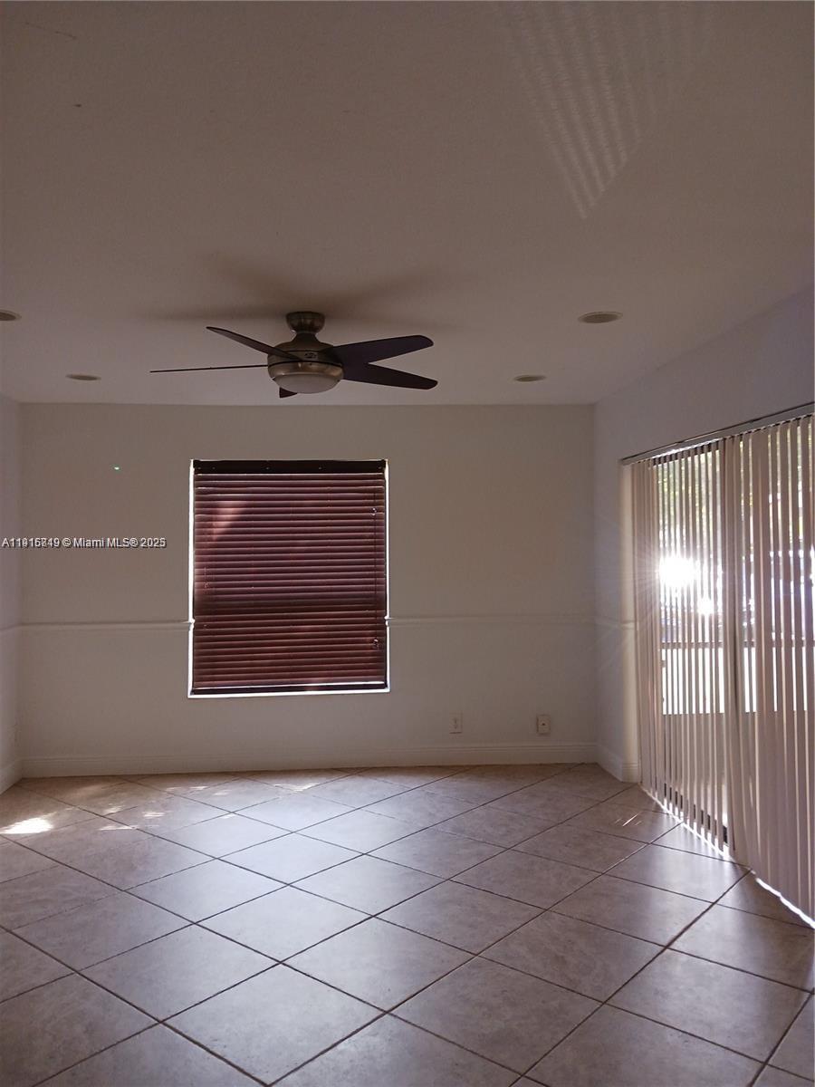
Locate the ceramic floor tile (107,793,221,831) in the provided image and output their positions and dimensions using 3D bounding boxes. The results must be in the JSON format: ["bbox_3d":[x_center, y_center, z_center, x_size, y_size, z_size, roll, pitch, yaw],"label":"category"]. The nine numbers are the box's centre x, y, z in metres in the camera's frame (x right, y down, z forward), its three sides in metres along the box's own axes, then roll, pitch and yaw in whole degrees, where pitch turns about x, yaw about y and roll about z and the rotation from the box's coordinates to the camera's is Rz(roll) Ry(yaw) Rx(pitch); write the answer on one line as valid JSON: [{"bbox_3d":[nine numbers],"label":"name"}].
[{"bbox_3d":[-1.331,1.524,4.735,0.500,0.010,0.500,-1,-1,40],"label":"ceramic floor tile"}]

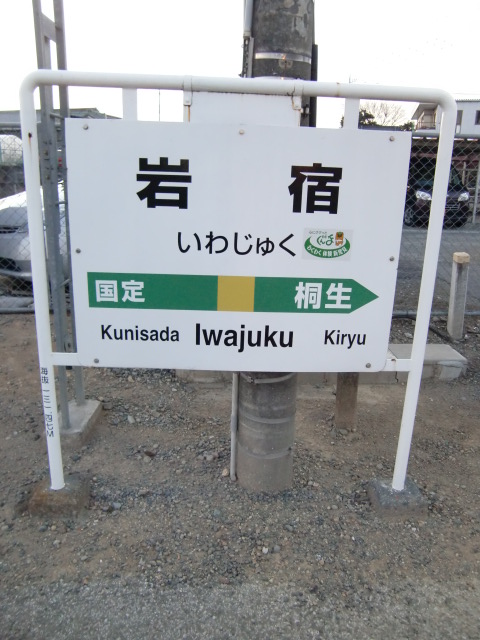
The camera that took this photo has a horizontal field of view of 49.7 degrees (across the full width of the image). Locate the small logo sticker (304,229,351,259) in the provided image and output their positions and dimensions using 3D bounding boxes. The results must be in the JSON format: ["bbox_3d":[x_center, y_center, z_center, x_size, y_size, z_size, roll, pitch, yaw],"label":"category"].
[{"bbox_3d":[0.322,-0.275,1.895,0.175,0.112,0.010,1,16,-2],"label":"small logo sticker"}]

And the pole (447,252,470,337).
[{"bbox_3d":[1.902,-0.200,4.511,0.104,0.735,0.104,-1,16,1],"label":"pole"}]

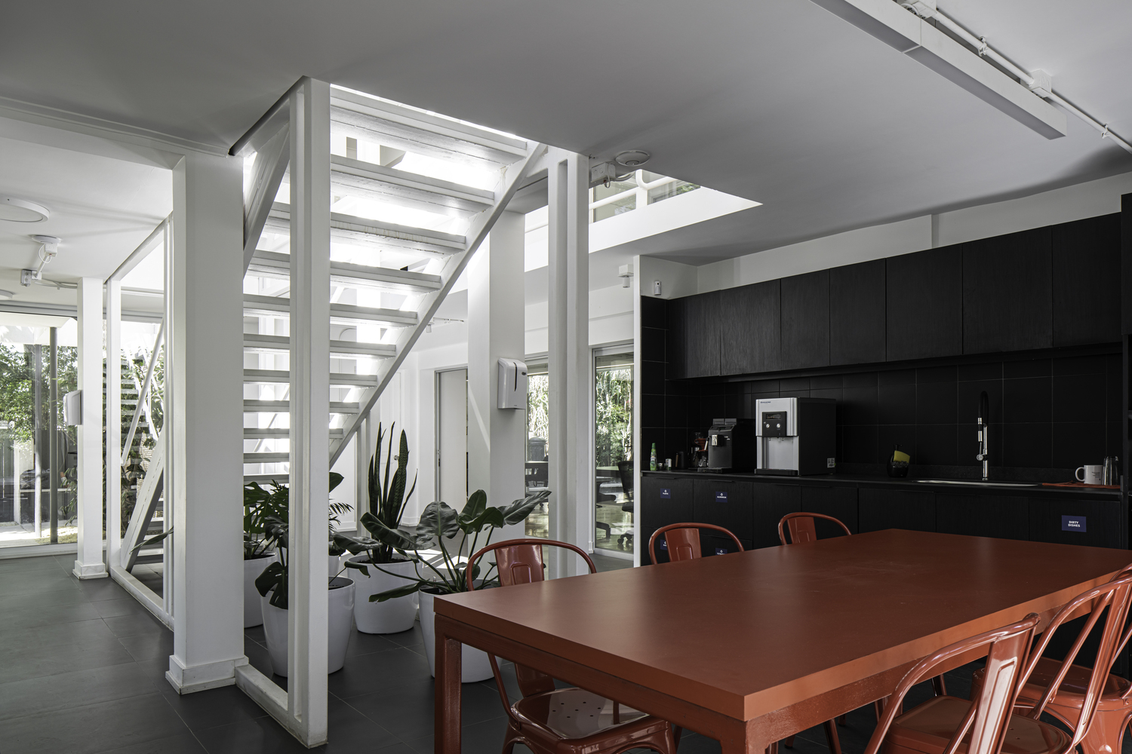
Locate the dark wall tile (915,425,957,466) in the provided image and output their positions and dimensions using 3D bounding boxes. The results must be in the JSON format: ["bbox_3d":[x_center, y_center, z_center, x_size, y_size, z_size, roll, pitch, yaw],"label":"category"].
[{"bbox_3d":[2.277,0.417,4.630,0.010,0.249,0.251,2,-4,-39],"label":"dark wall tile"}]

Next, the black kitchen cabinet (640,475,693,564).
[{"bbox_3d":[0.968,1.136,5.698,0.616,0.780,0.518,2,-4,-39],"label":"black kitchen cabinet"}]

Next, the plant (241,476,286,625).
[{"bbox_3d":[-1.980,1.103,4.750,0.580,0.890,0.580,0,-3,0],"label":"plant"}]

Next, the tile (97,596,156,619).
[{"bbox_3d":[-2.910,1.579,5.224,0.590,0.012,0.600,3,-4,-38],"label":"tile"}]

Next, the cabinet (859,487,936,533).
[{"bbox_3d":[2.083,1.050,4.433,0.580,0.800,0.452,1,-2,-39],"label":"cabinet"}]

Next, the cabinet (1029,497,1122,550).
[{"bbox_3d":[2.626,0.995,3.750,0.580,0.800,0.376,1,-2,-39],"label":"cabinet"}]

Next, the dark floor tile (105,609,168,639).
[{"bbox_3d":[-2.530,1.541,4.747,0.590,0.012,0.600,3,-4,-38],"label":"dark floor tile"}]

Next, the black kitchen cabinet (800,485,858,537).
[{"bbox_3d":[1.824,1.077,4.759,0.580,0.800,0.382,1,-2,-39],"label":"black kitchen cabinet"}]

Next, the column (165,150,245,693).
[{"bbox_3d":[-1.701,0.206,3.588,0.295,2.470,0.310,1,-2,-38],"label":"column"}]

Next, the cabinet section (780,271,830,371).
[{"bbox_3d":[1.626,-0.341,4.841,0.330,0.590,0.349,2,-3,-39],"label":"cabinet section"}]

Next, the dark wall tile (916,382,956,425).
[{"bbox_3d":[2.277,0.164,4.630,0.010,0.258,0.251,2,-4,-39],"label":"dark wall tile"}]

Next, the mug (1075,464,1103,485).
[{"bbox_3d":[2.714,0.508,3.910,0.115,0.097,0.082,-1,-2,40],"label":"mug"}]

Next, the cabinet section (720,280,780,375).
[{"bbox_3d":[1.362,-0.314,5.168,0.330,0.590,0.493,2,-3,-39],"label":"cabinet section"}]

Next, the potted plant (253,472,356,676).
[{"bbox_3d":[-1.304,0.989,3.790,0.490,0.990,0.490,1,-2,-18],"label":"potted plant"}]

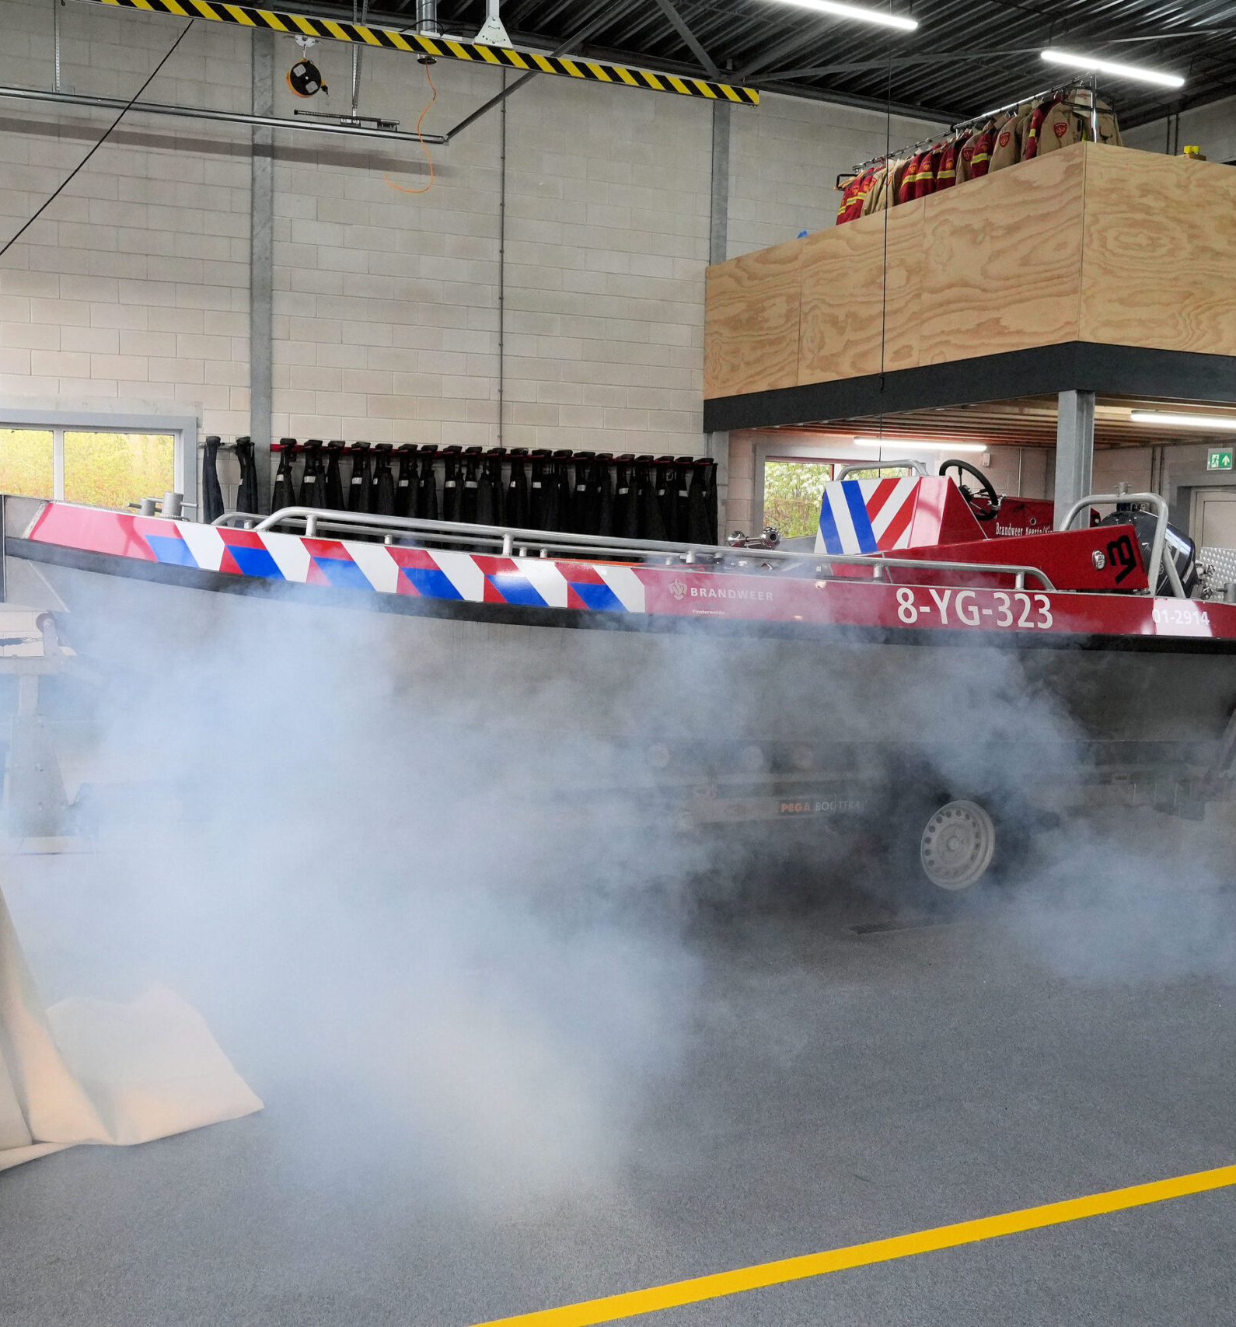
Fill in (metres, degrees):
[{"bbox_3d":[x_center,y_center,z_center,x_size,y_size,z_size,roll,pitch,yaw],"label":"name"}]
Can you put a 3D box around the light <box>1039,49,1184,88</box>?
[{"bbox_3d":[4.219,-5.042,12.668,1.570,0.090,0.100,-1,6,-24],"label":"light"}]

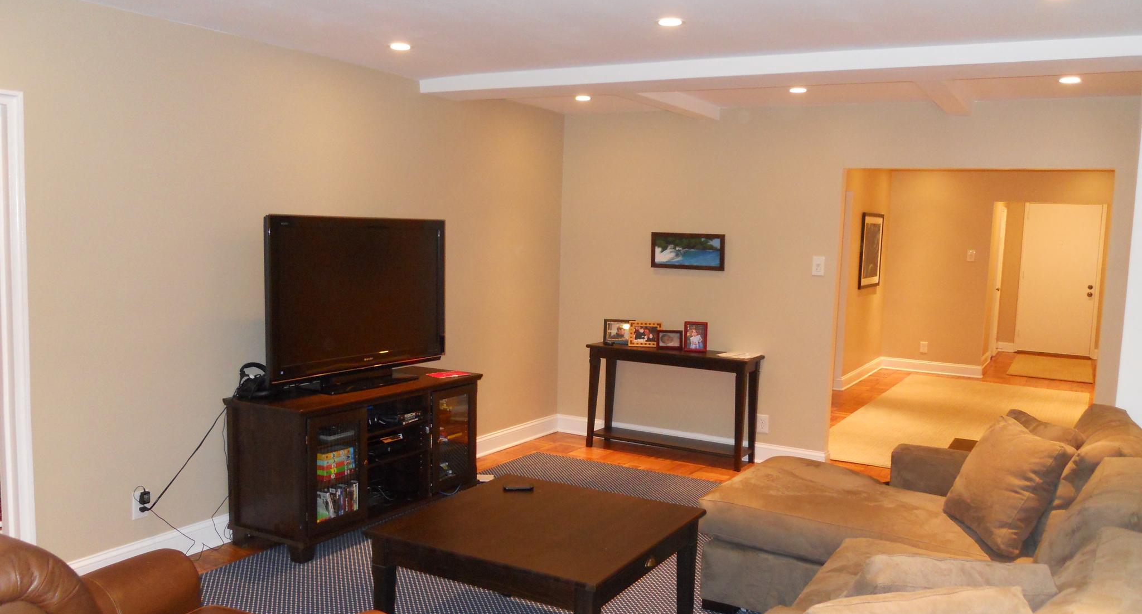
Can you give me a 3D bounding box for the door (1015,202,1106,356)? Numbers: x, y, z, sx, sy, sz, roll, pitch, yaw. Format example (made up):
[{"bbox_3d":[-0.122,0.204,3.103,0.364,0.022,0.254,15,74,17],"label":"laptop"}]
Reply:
[{"bbox_3d":[6.714,-0.373,12.699,0.923,2.089,0.050,5,6,30],"label":"door"}]

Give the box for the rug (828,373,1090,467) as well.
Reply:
[{"bbox_3d":[3.529,0.980,8.158,1.810,0.012,4.522,5,6,29],"label":"rug"}]

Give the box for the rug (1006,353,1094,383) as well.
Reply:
[{"bbox_3d":[6.004,0.750,11.517,0.885,0.012,2.229,5,6,29],"label":"rug"}]

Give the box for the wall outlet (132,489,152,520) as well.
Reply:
[{"bbox_3d":[-1.862,0.855,4.004,0.011,0.120,0.076,5,6,30],"label":"wall outlet"}]

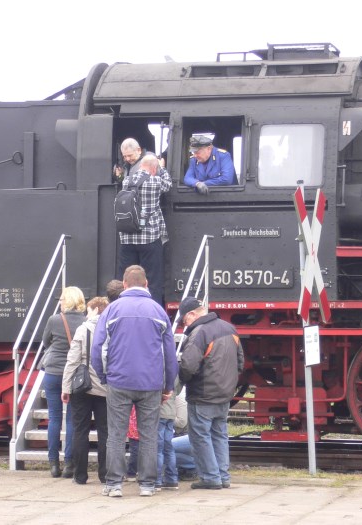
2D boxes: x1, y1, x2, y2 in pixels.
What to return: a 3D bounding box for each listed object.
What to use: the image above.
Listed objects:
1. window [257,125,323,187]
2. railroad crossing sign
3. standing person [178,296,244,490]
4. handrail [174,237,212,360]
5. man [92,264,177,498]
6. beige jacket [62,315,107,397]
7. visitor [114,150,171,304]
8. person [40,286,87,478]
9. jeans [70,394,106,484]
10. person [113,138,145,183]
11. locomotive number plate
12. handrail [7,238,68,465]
[{"bbox_3d":[1.148,-1.104,22.002,0.697,0.643,0.050,0,-1,12],"label":"window"},{"bbox_3d":[1.168,-0.065,18.750,0.070,1.200,0.720,-3,-1,24],"label":"railroad crossing sign"},{"bbox_3d":[0.256,1.097,17.969,0.420,1.640,0.500,-1,-2,44],"label":"standing person"},{"bbox_3d":[0.094,0.810,19.910,0.090,2.150,2.030,1,-1,12],"label":"handrail"},{"bbox_3d":[-0.375,0.945,17.100,0.660,1.820,0.400,1,-1,3],"label":"man"},{"bbox_3d":[-0.772,0.785,17.850,0.460,0.690,0.310,1,-1,-9],"label":"beige jacket"},{"bbox_3d":[-0.375,-0.180,21.200,0.480,1.790,0.430,0,-1,29],"label":"visitor"},{"bbox_3d":[-1.045,1.069,19.020,0.460,1.710,0.380,1,-1,-9],"label":"person"},{"bbox_3d":[-0.785,1.488,18.410,0.360,0.880,0.270,1,-1,-3],"label":"jeans"},{"bbox_3d":[-0.520,-0.452,22.449,0.500,1.720,0.420,-1,-2,37],"label":"person"},{"bbox_3d":[0.743,0.163,21.985,0.867,0.212,0.030,0,-1,12],"label":"locomotive number plate"},{"bbox_3d":[-1.305,0.810,20.200,0.090,2.150,2.030,1,-1,12],"label":"handrail"}]

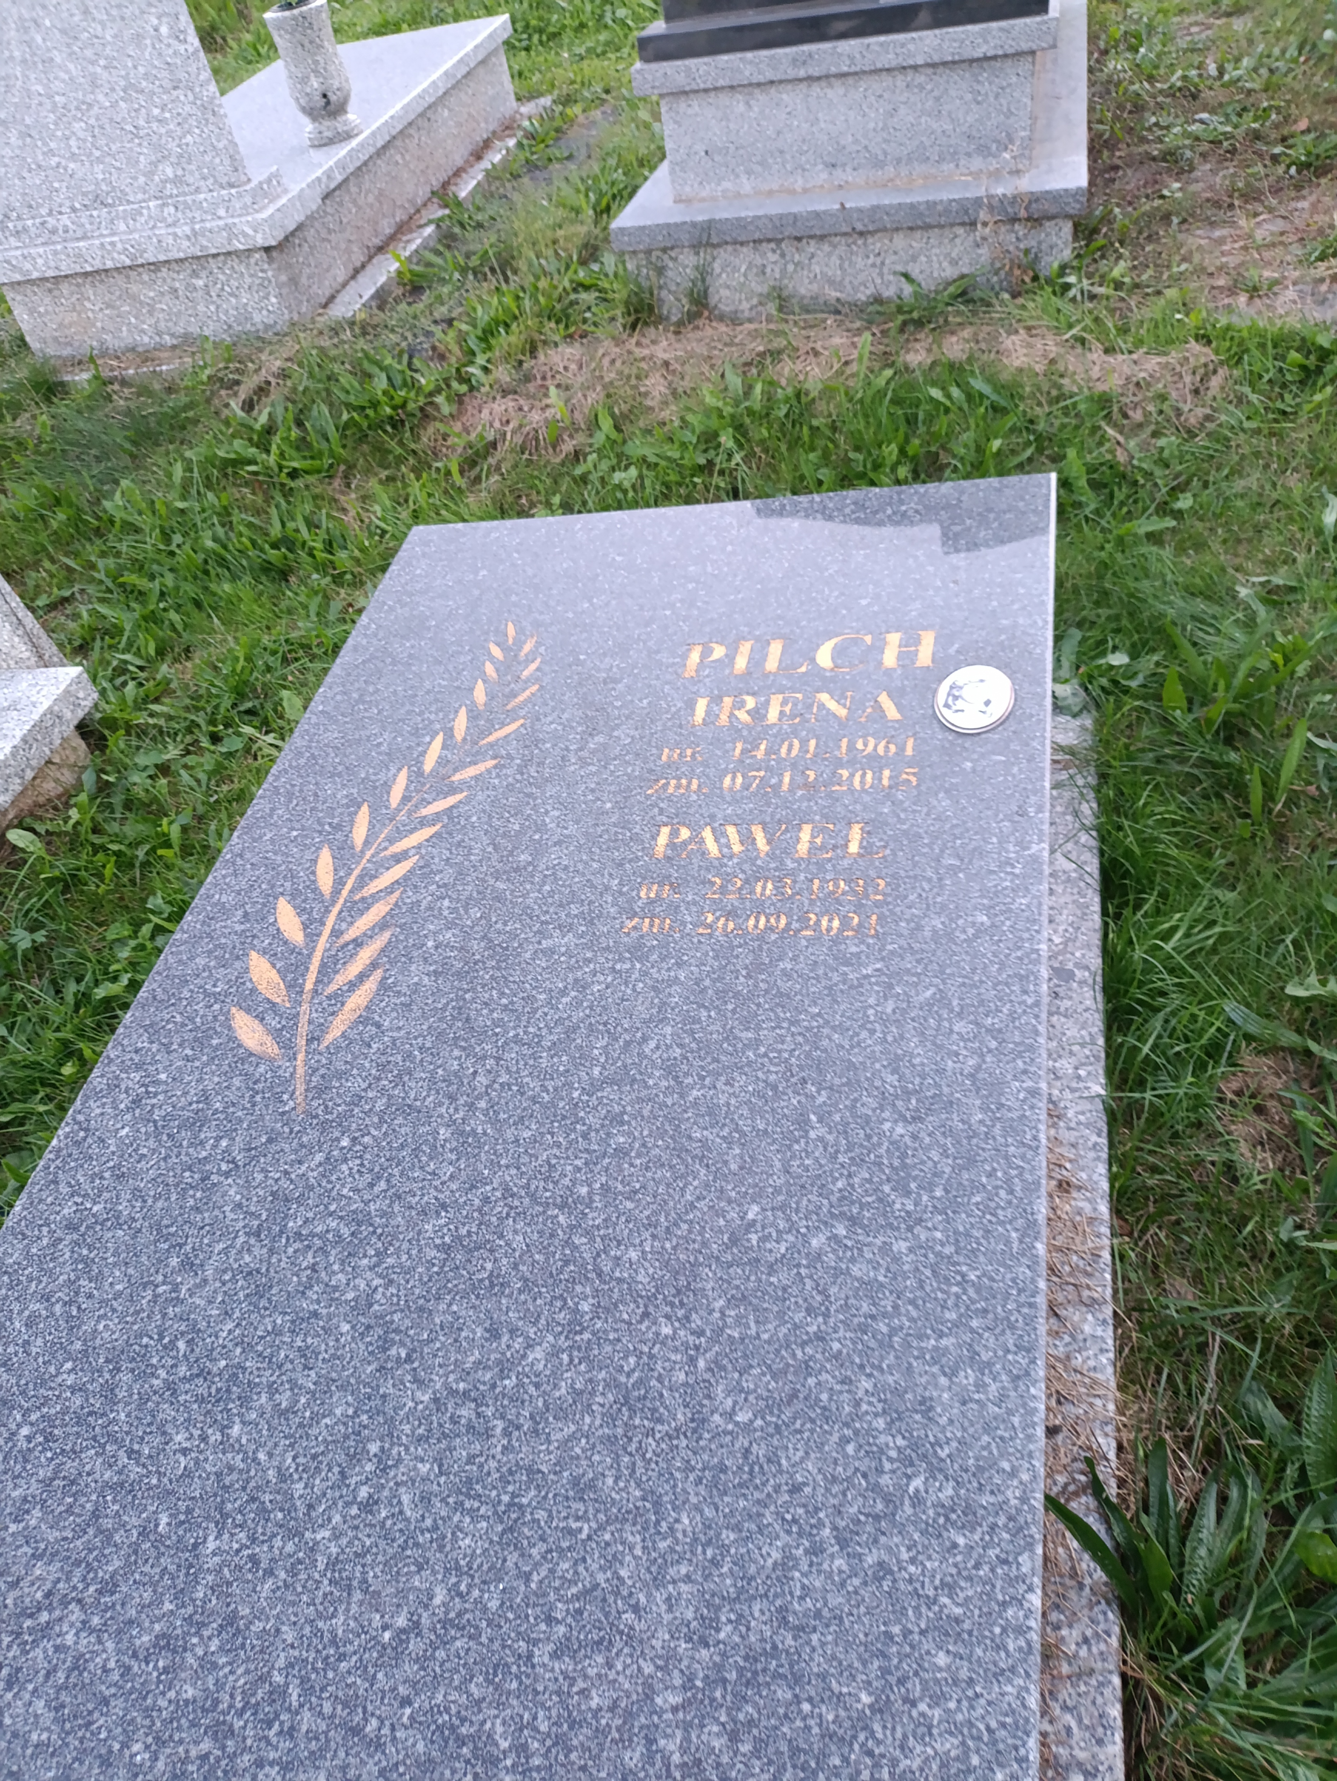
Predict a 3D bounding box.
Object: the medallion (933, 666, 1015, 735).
[{"bbox_3d":[0.347,-0.221,1.459,0.089,0.009,0.119,0,48,17],"label":"medallion"}]

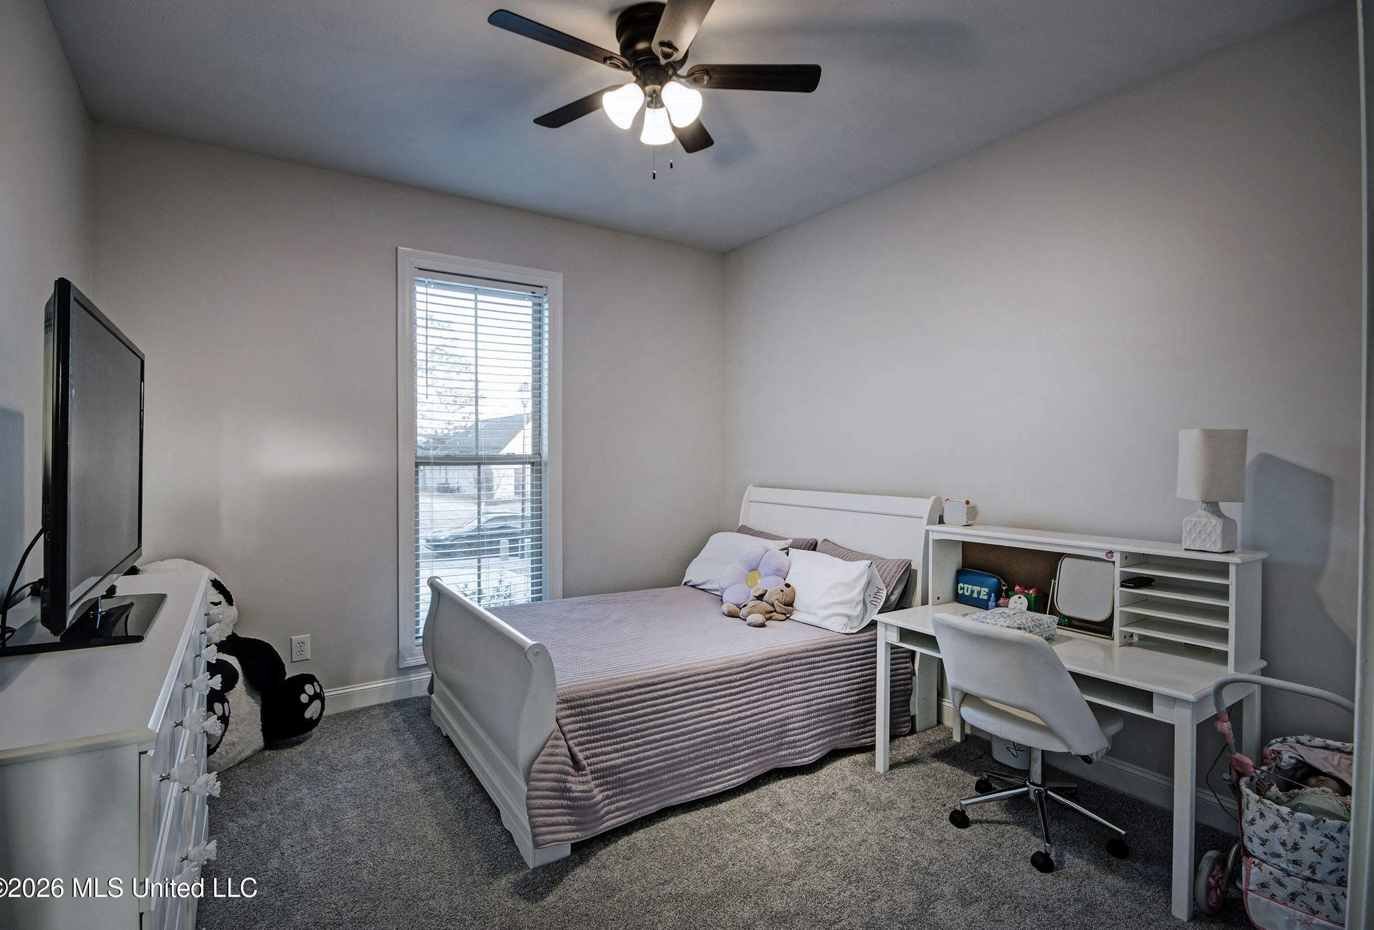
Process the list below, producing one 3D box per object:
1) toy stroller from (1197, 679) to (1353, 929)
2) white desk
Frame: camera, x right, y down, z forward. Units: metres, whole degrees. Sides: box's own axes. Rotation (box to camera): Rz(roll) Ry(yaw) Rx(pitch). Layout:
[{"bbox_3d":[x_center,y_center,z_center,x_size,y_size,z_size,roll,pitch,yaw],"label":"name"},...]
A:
[{"bbox_3d":[1.926,1.044,1.927,0.600,0.780,0.410,-1,1,-35],"label":"toy stroller"},{"bbox_3d":[1.471,1.059,2.555,0.605,0.727,1.220,-1,1,-35],"label":"white desk"}]

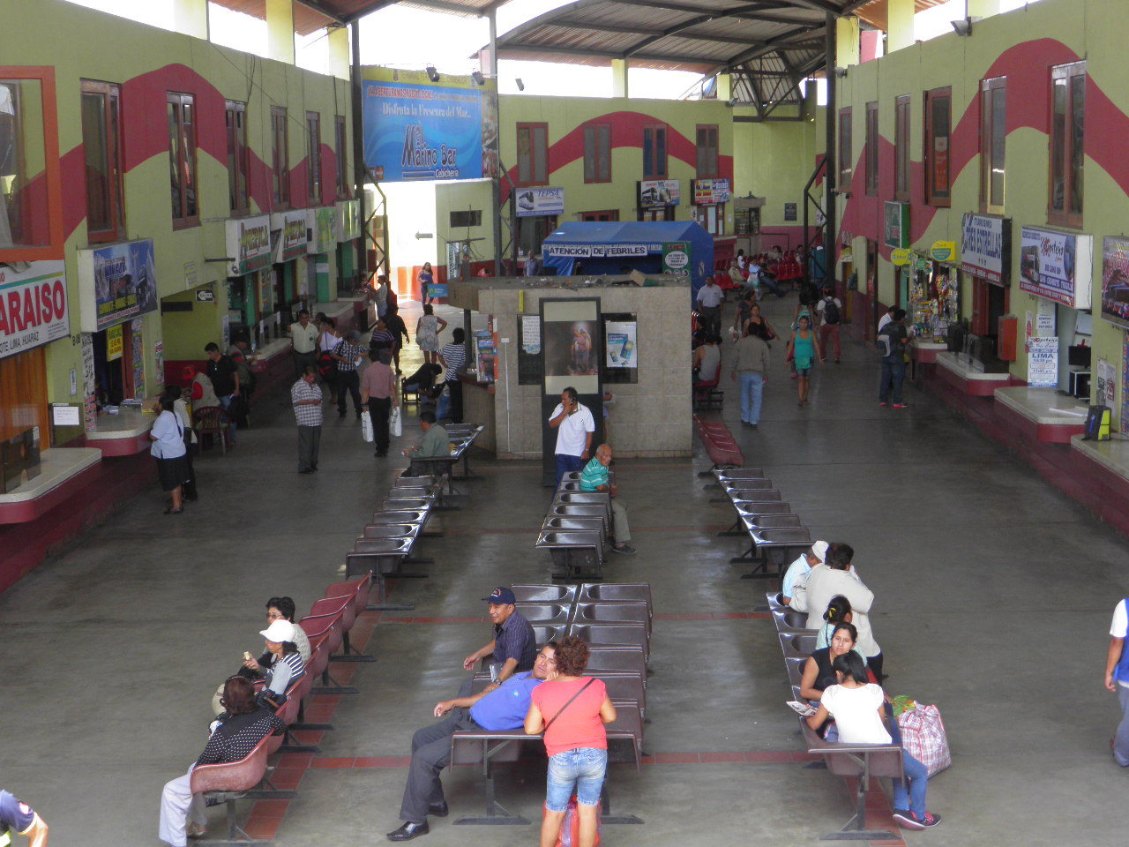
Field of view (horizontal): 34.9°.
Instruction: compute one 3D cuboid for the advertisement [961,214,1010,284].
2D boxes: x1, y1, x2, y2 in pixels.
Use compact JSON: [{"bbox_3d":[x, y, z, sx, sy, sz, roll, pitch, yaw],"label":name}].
[{"bbox_3d":[6.662,-2.773,28.345,0.160,0.962,3.086,-1,9,1],"label":"advertisement"}]

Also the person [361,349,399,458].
[{"bbox_3d":[-2.787,-0.316,26.923,0.560,1.610,0.350,-1,9,1],"label":"person"}]

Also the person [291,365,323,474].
[{"bbox_3d":[-3.765,-0.078,26.223,0.450,1.532,0.310,-8,11,-38],"label":"person"}]

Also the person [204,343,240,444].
[{"bbox_3d":[-5.655,-0.500,29.579,0.520,1.650,0.400,7,12,43],"label":"person"}]

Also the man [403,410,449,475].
[{"bbox_3d":[-1.809,0.459,23.378,0.629,1.240,0.500,-1,9,-1],"label":"man"}]

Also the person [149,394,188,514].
[{"bbox_3d":[-5.085,0.373,23.008,0.400,1.510,0.460,1,9,13],"label":"person"}]

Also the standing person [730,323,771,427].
[{"bbox_3d":[3.065,-0.810,29.491,0.600,1.680,0.380,-1,8,4],"label":"standing person"}]

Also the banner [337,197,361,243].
[{"bbox_3d":[-5.304,-5.031,44.328,0.170,0.980,3.000,-1,8,1],"label":"banner"}]

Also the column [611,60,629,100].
[{"bbox_3d":[1.968,-12.167,63.376,0.500,1.360,0.270,6,11,41],"label":"column"}]

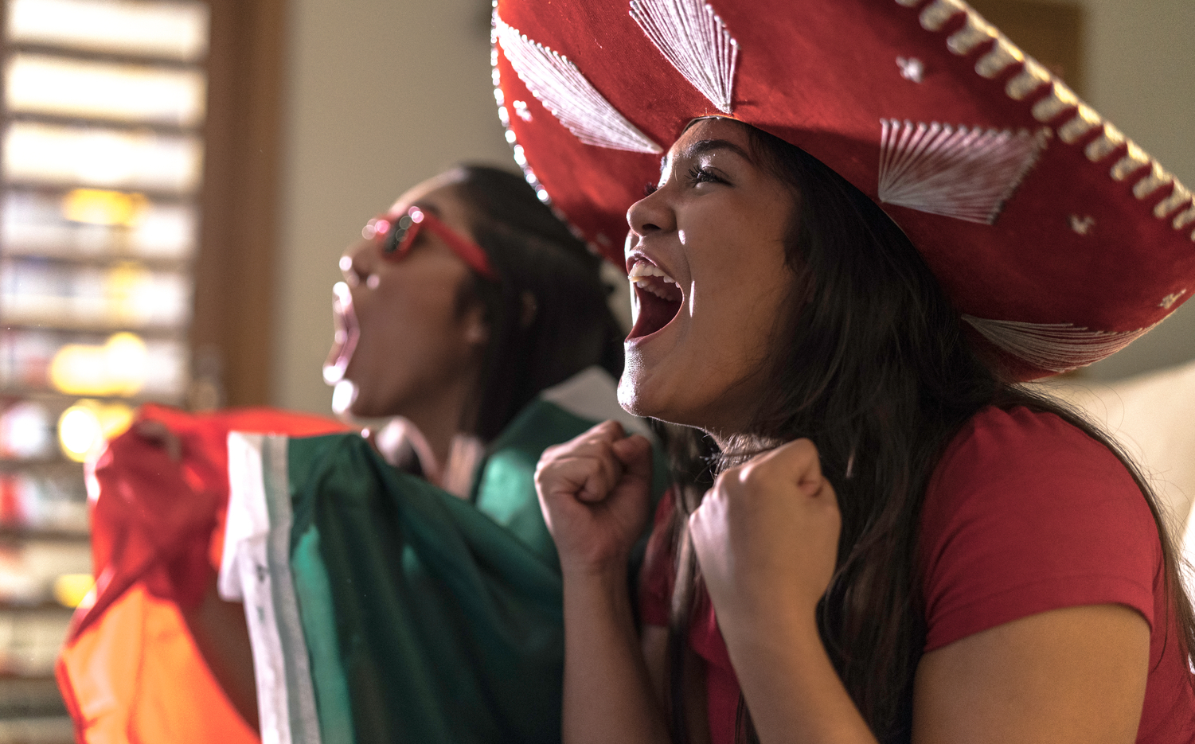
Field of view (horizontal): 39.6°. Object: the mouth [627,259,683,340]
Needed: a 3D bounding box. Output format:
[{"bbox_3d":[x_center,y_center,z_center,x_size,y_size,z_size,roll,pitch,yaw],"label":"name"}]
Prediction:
[{"bbox_3d":[0.036,-0.048,1.110,0.036,0.055,0.050,15,-8,-27],"label":"mouth"}]

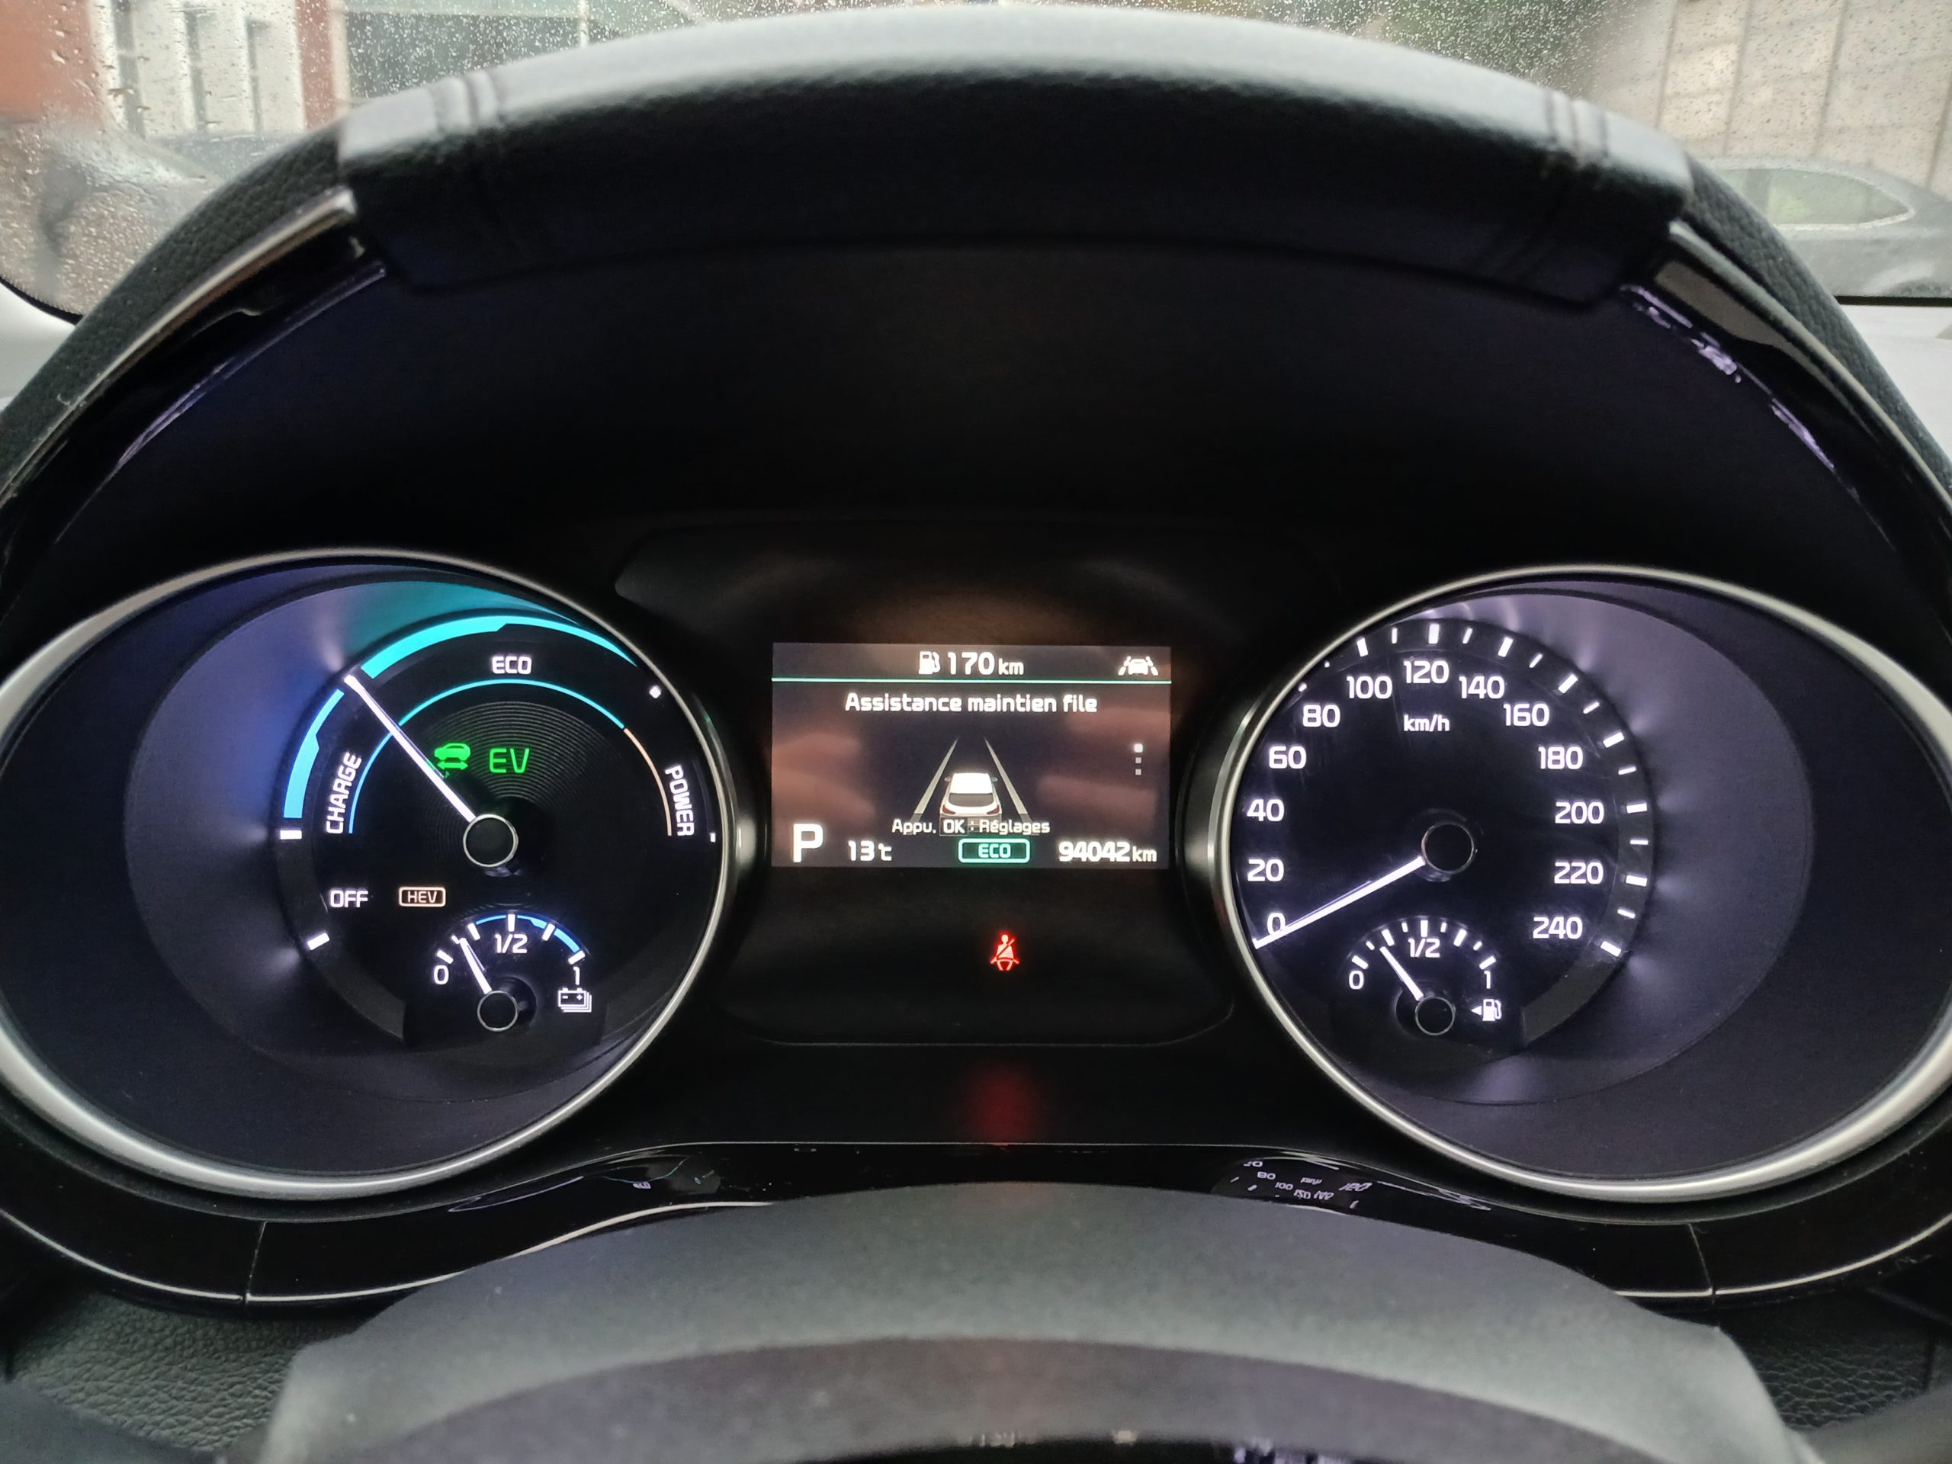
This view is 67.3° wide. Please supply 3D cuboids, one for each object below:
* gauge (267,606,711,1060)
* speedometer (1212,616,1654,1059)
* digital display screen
[{"bbox_3d":[-0.109,0.025,0.338,0.106,0.107,0.020,1,0,-1],"label":"gauge"},{"bbox_3d":[0.107,0.026,0.341,0.106,0.107,0.020,1,0,-1],"label":"speedometer"},{"bbox_3d":[-0.001,0.006,0.342,0.093,0.052,0.010,1,0,-1],"label":"digital display screen"}]

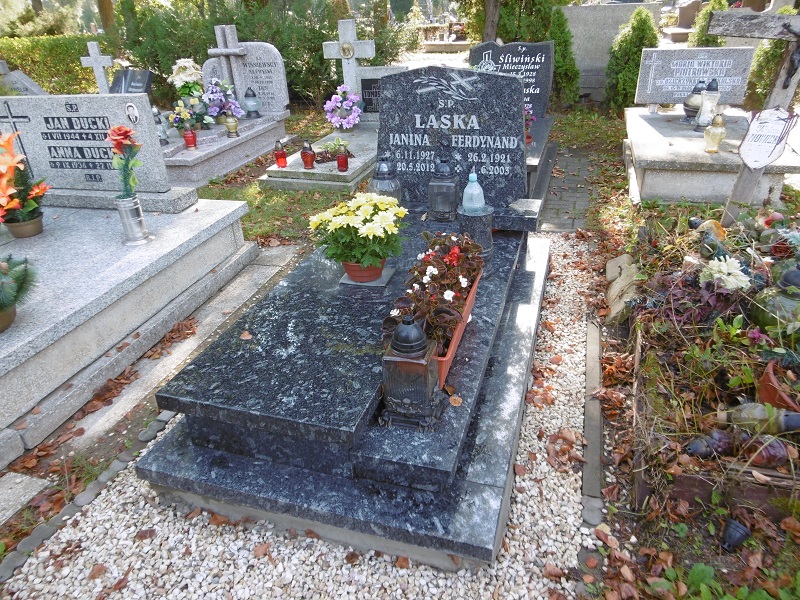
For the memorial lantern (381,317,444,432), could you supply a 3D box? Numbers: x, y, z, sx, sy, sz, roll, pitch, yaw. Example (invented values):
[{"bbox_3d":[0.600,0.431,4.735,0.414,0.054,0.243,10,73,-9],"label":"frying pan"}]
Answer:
[{"bbox_3d":[0.041,0.195,1.529,0.148,0.312,0.148,4,27,11],"label":"memorial lantern"}]

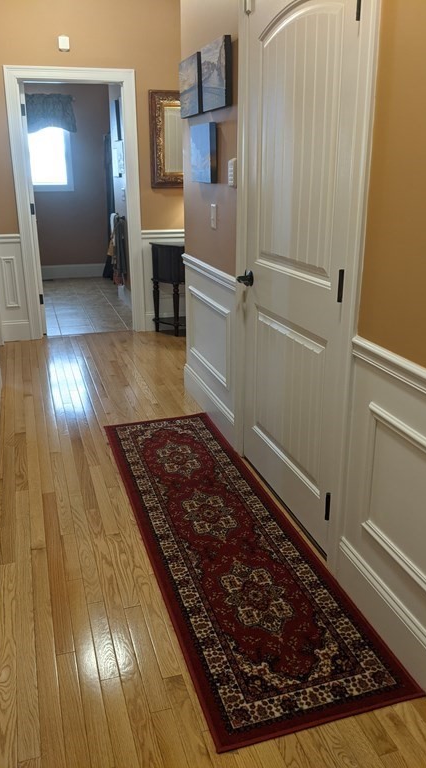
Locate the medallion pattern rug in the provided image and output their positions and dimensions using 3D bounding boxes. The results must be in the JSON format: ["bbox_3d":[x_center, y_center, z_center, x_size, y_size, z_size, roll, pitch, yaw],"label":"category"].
[{"bbox_3d":[-0.014,0.557,2.542,0.606,0.010,2.140,-6,20,-16],"label":"medallion pattern rug"}]

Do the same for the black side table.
[{"bbox_3d":[-0.199,-0.835,5.303,0.640,0.793,0.310,-6,20,-16],"label":"black side table"}]

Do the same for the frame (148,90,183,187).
[{"bbox_3d":[-0.223,-2.045,5.052,0.620,0.750,0.050,-6,20,-16],"label":"frame"}]

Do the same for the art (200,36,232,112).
[{"bbox_3d":[0.017,-1.456,2.839,0.034,0.287,0.370,-6,20,-16],"label":"art"}]

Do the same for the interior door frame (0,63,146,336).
[{"bbox_3d":[-1.115,-1.454,5.044,0.996,2.137,0.130,-6,20,-16],"label":"interior door frame"}]

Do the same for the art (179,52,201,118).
[{"bbox_3d":[-0.114,-1.596,3.235,0.034,0.285,0.367,-6,20,-16],"label":"art"}]

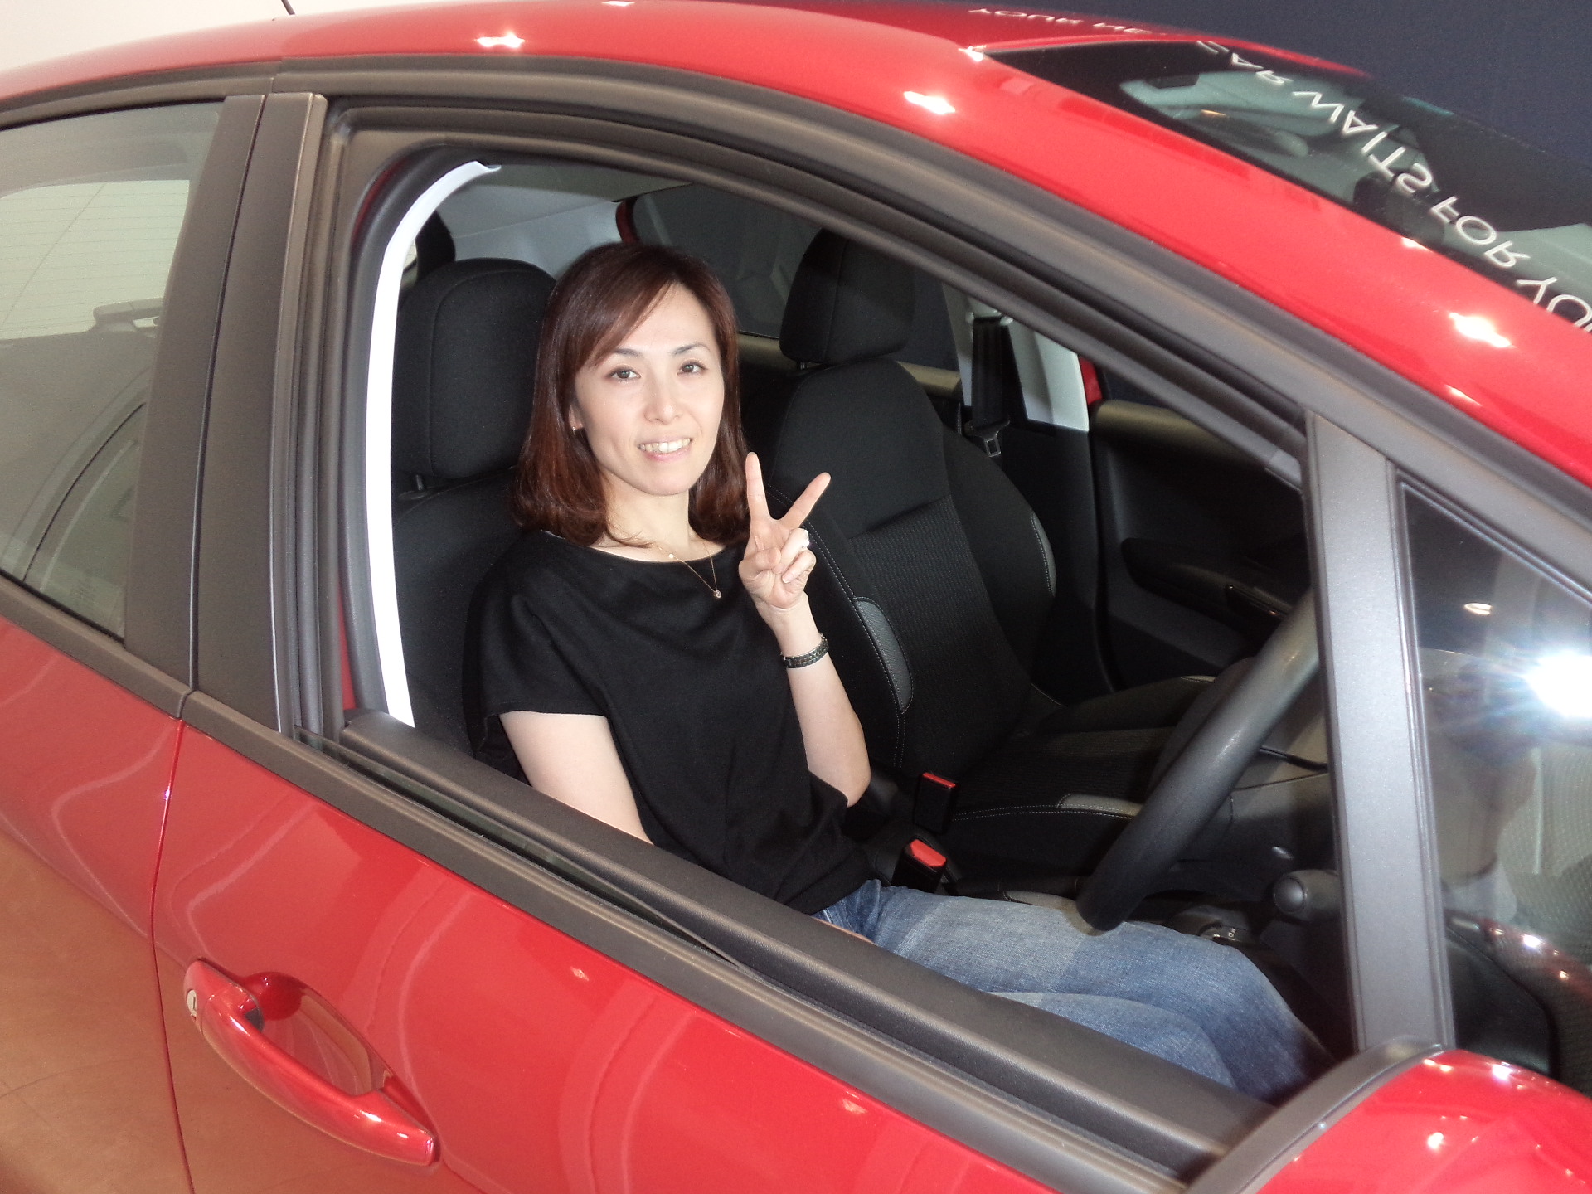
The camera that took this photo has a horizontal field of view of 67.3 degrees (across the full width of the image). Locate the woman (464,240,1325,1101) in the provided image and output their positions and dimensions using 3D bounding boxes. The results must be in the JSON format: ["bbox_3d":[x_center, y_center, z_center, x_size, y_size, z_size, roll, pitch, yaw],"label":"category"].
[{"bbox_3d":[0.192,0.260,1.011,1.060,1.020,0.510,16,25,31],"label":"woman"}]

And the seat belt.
[{"bbox_3d":[0.321,-0.342,1.951,0.065,0.235,0.045,16,25,31],"label":"seat belt"}]

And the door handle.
[{"bbox_3d":[-0.294,0.278,0.696,0.225,0.047,0.052,16,25,31],"label":"door handle"}]

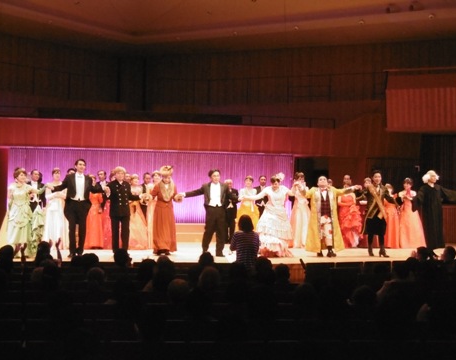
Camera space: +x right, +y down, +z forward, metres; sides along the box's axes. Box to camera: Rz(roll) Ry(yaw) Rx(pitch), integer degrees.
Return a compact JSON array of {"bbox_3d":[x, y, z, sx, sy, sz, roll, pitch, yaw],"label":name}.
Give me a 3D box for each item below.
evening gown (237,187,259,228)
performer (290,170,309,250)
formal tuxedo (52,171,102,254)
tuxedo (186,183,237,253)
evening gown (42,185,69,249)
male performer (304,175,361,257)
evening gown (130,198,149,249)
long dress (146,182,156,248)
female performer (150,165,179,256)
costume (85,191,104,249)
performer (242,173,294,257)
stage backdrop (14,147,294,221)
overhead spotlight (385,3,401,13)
[{"bbox_3d":[0.502,0.840,19.100,0.660,1.377,0.600,1,-1,-7],"label":"evening gown"},{"bbox_3d":[1.653,0.798,18.400,0.520,1.484,0.480,1,-1,-7],"label":"performer"},{"bbox_3d":[-2.906,0.671,15.900,1.010,1.630,0.420,1,0,-12],"label":"formal tuxedo"},{"bbox_3d":[-0.347,0.772,16.200,1.030,1.460,0.420,1,0,-9],"label":"tuxedo"},{"bbox_3d":[-3.542,0.744,16.800,0.570,1.386,0.500,1,-1,-11],"label":"evening gown"},{"bbox_3d":[2.069,0.713,16.200,1.110,1.620,0.480,1,0,-5],"label":"male performer"},{"bbox_3d":[-2.013,0.952,17.900,0.580,1.200,0.500,1,0,-9],"label":"evening gown"},{"bbox_3d":[-1.512,0.772,17.300,0.480,1.438,0.450,1,-1,-10],"label":"long dress"},{"bbox_3d":[-1.257,0.604,16.200,0.600,1.743,0.450,1,-1,-9],"label":"female performer"},{"bbox_3d":[-2.823,0.862,17.300,0.470,1.195,0.450,1,-1,-11],"label":"costume"},{"bbox_3d":[0.800,0.681,16.150,1.030,1.660,0.750,1,0,-1],"label":"performer"},{"bbox_3d":[-1.985,0.173,21.800,7.600,1.950,0.150,1,0,-9],"label":"stage backdrop"},{"bbox_3d":[4.094,-4.268,20.300,0.380,0.270,0.260,-8,-7,-30],"label":"overhead spotlight"}]

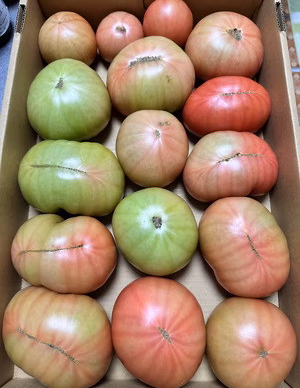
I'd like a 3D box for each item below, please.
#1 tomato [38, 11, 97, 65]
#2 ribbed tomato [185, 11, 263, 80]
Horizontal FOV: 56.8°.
[{"bbox_3d":[-0.104,-0.197,0.355,0.072,0.058,0.068,0,76,1],"label":"tomato"},{"bbox_3d":[0.092,-0.182,0.344,0.095,0.064,0.087,0,76,1],"label":"ribbed tomato"}]

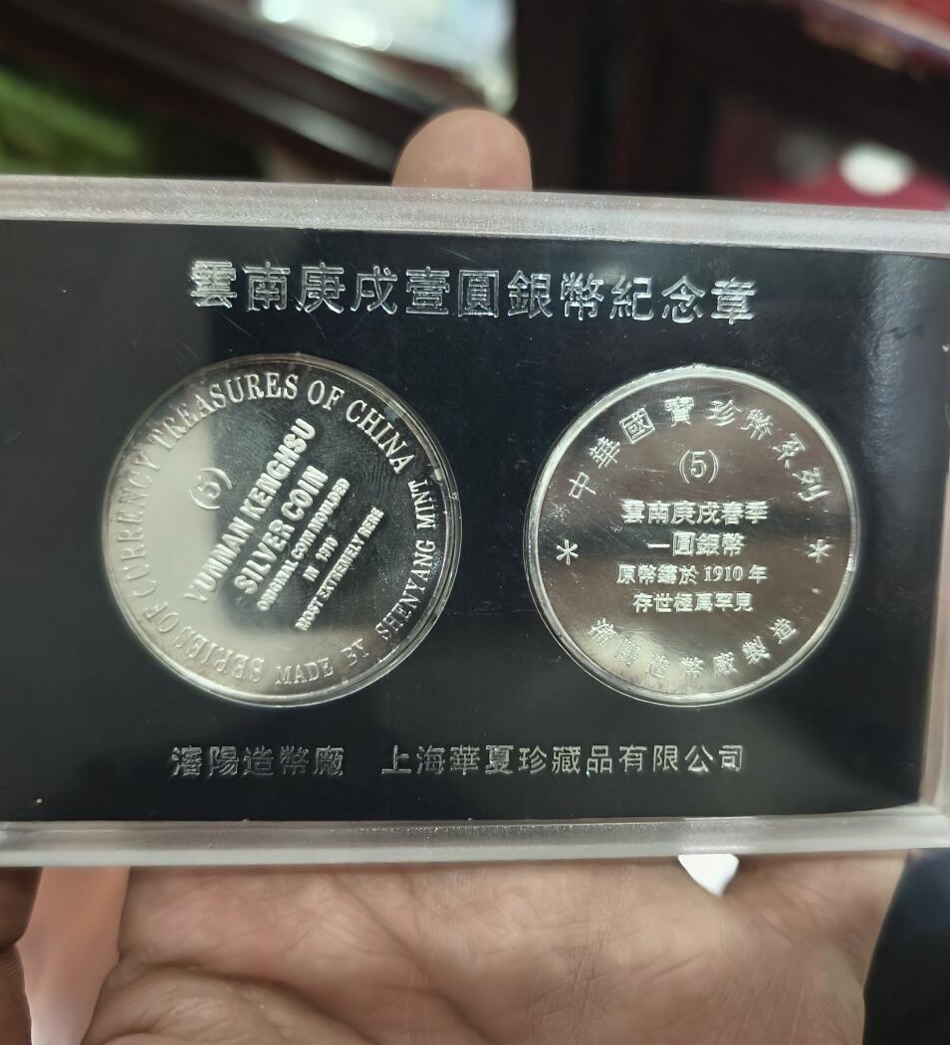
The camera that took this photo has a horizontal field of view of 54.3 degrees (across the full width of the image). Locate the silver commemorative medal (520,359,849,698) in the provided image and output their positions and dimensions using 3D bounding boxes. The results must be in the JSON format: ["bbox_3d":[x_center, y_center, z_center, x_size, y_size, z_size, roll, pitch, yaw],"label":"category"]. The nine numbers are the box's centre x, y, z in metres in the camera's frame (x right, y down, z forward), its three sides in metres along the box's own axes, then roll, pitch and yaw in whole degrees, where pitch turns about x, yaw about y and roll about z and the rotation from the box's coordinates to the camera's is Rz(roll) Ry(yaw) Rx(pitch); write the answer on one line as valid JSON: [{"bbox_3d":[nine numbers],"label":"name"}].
[{"bbox_3d":[0.025,0.002,0.108,0.039,0.039,0.003,1,5,-5],"label":"silver commemorative medal"}]

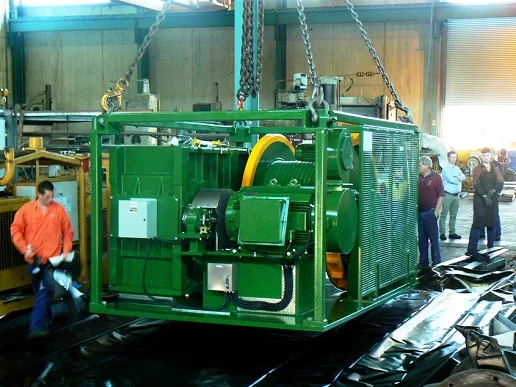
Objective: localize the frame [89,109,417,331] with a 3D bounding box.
[{"bbox_3d":[0.181,0.200,11.043,2.740,2.170,3.830,1,2,24],"label":"frame"}]

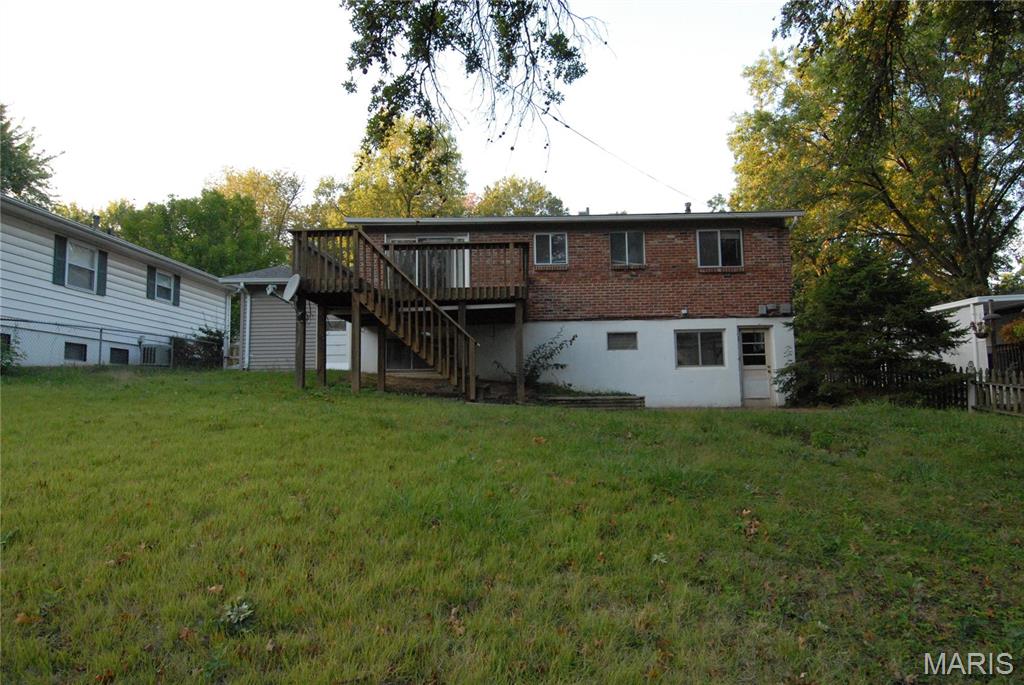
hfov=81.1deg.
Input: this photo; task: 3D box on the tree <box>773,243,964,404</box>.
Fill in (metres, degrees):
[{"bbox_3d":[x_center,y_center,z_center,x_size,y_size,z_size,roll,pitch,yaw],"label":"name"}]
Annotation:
[{"bbox_3d":[9.357,-0.525,15.694,4.800,4.400,4.600,-1,-5,1],"label":"tree"}]

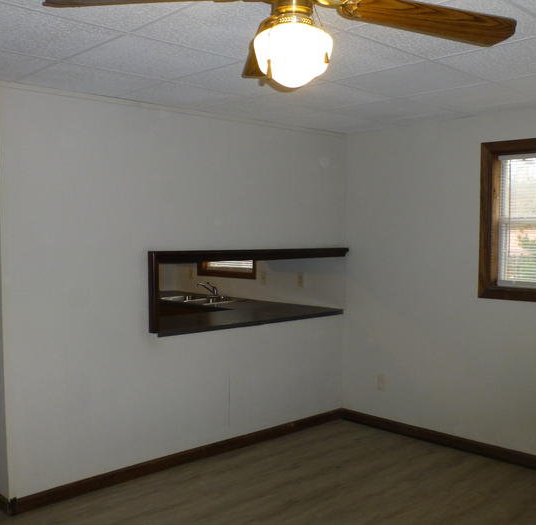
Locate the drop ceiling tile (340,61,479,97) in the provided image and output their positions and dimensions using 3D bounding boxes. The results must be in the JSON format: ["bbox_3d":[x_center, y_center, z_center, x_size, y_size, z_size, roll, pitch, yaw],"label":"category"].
[{"bbox_3d":[0.765,-0.963,3.608,0.610,0.018,0.610,-2,3,-44],"label":"drop ceiling tile"}]

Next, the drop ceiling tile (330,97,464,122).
[{"bbox_3d":[0.805,-1.016,4.552,0.622,0.020,0.622,-3,4,-43],"label":"drop ceiling tile"}]

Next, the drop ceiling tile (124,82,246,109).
[{"bbox_3d":[-0.495,-0.976,4.036,0.610,0.018,0.560,-2,3,-44],"label":"drop ceiling tile"}]

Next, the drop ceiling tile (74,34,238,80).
[{"bbox_3d":[-0.557,-0.964,3.269,0.622,0.020,0.622,-3,4,-43],"label":"drop ceiling tile"}]

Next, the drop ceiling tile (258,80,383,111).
[{"bbox_3d":[0.351,-0.979,4.041,0.610,0.018,0.610,-2,3,-44],"label":"drop ceiling tile"}]

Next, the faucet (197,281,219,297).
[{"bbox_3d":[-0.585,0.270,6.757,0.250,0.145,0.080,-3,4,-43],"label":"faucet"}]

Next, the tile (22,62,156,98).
[{"bbox_3d":[-0.979,-0.985,3.721,0.622,0.020,0.622,-3,4,-43],"label":"tile"}]

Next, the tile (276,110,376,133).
[{"bbox_3d":[0.389,-1.039,5.003,0.622,0.020,0.622,-3,4,-43],"label":"tile"}]

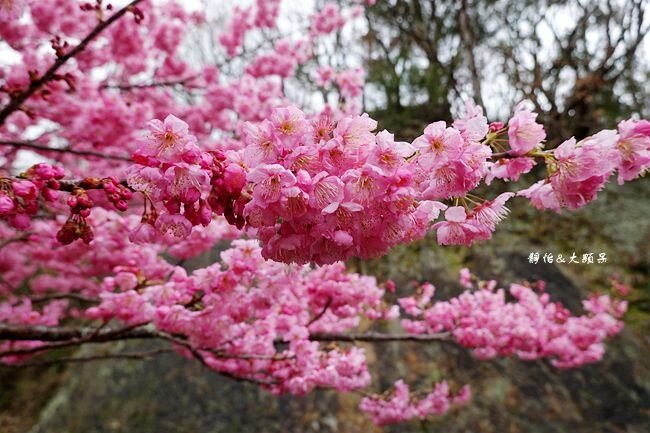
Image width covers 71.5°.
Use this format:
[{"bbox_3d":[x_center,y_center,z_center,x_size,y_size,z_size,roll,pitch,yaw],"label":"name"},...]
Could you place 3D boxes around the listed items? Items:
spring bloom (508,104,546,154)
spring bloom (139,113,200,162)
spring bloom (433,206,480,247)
[{"bbox_3d":[0.130,-0.055,0.295,0.032,0.032,0.019,0,0,-45],"label":"spring bloom"},{"bbox_3d":[-0.096,-0.050,0.280,0.035,0.033,0.017,0,27,-13],"label":"spring bloom"},{"bbox_3d":[0.084,0.003,0.290,0.032,0.031,0.018,0,45,16],"label":"spring bloom"}]

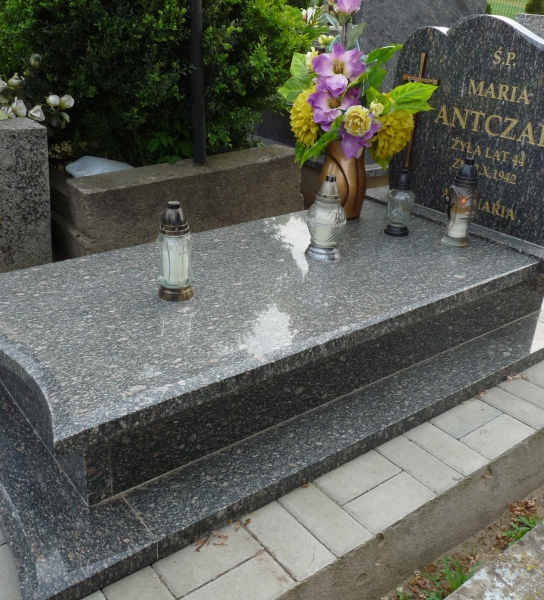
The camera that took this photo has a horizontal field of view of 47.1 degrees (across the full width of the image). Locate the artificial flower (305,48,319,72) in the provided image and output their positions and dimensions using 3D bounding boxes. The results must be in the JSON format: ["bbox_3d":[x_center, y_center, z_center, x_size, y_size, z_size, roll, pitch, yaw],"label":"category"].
[{"bbox_3d":[0.142,-0.840,2.189,0.060,0.085,0.055,17,28,30],"label":"artificial flower"}]

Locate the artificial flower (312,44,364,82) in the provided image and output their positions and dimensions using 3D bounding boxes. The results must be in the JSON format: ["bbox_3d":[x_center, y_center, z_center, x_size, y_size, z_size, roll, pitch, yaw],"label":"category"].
[{"bbox_3d":[0.214,-0.765,2.010,0.175,0.140,0.090,4,13,5],"label":"artificial flower"}]

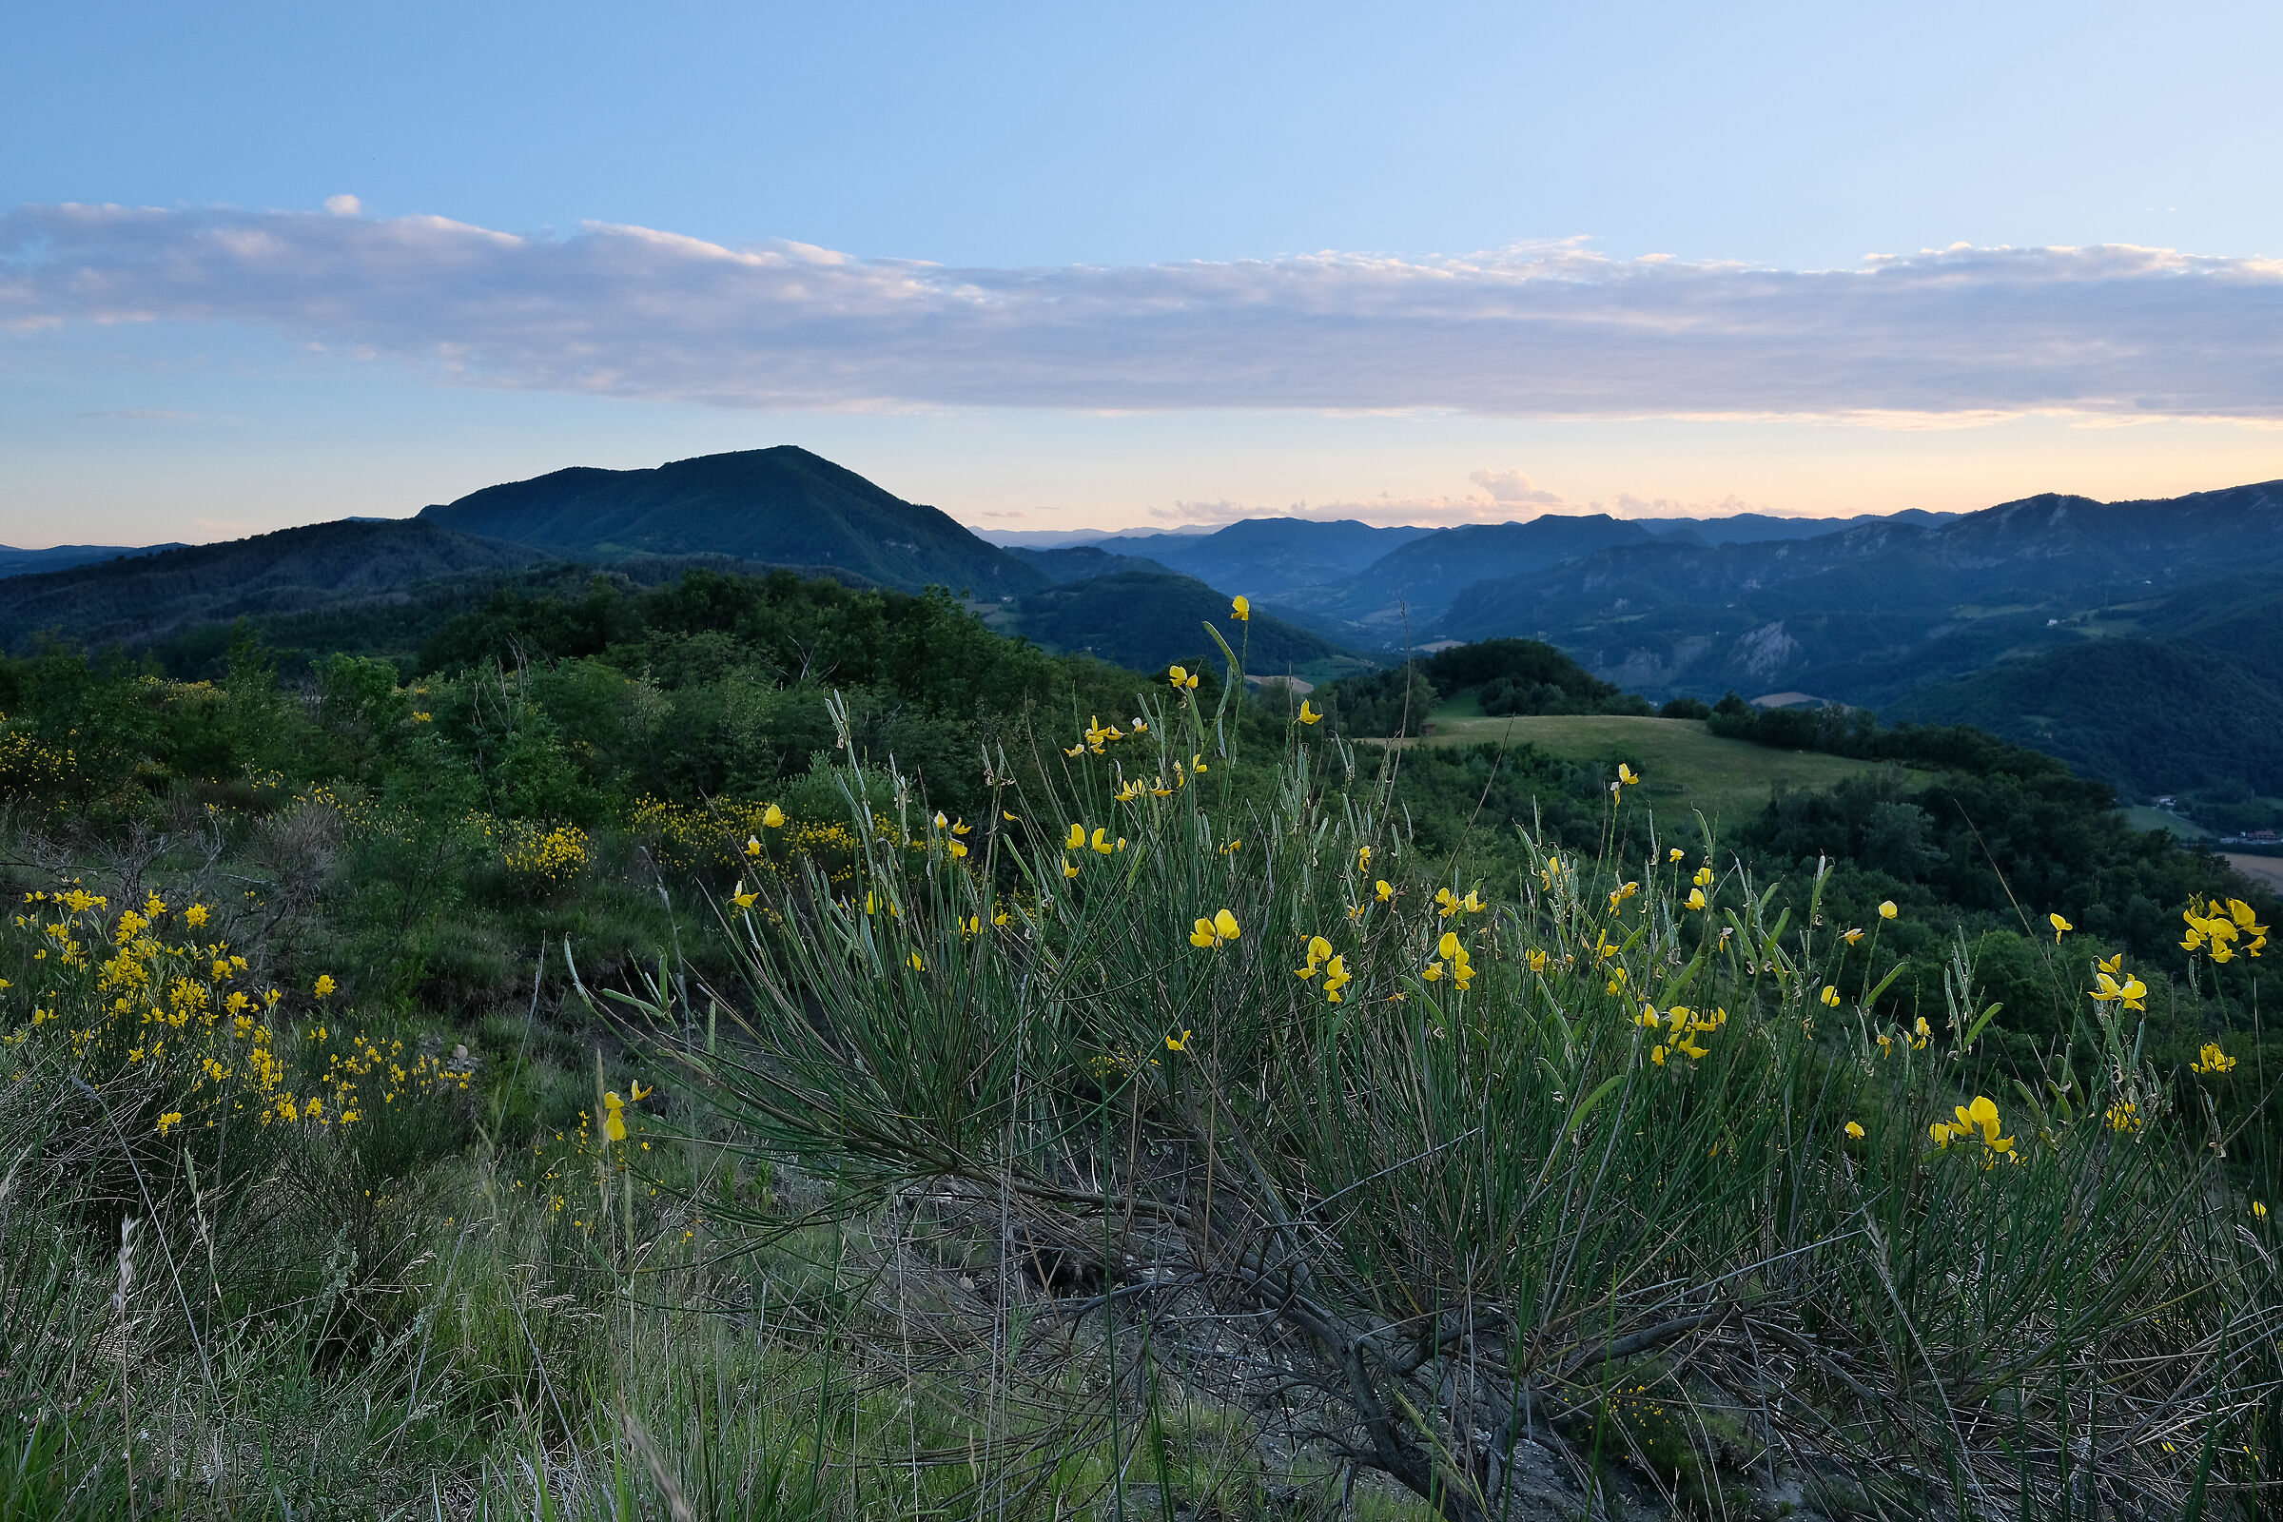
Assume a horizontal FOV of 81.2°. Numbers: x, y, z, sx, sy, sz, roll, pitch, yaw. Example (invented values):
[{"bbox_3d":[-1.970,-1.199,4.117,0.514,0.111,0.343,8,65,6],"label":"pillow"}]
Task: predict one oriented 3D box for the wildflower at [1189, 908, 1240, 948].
[{"bbox_3d":[0.067,0.154,1.220,0.045,0.035,0.034,0,9,3],"label":"wildflower"}]

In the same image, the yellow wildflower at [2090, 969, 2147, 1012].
[{"bbox_3d":[0.895,0.210,1.220,0.044,0.036,0.036,5,10,28],"label":"yellow wildflower"}]

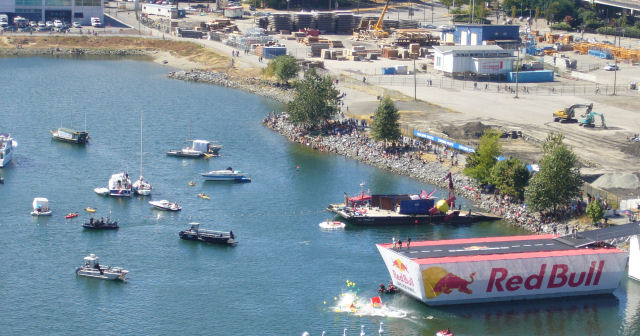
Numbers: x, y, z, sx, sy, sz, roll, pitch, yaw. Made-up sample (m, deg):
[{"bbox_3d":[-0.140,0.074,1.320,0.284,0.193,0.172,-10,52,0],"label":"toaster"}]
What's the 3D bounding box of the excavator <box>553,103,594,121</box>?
[{"bbox_3d":[54.170,-11.850,415.210,8.300,4.100,2.800,3,11,10],"label":"excavator"}]

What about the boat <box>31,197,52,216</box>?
[{"bbox_3d":[-51.834,7.175,361.410,2.900,2.600,5.000,2,11,6],"label":"boat"}]

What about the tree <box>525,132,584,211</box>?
[{"bbox_3d":[42.230,1.060,350.710,10.200,14.400,10.000,1,10,0],"label":"tree"}]

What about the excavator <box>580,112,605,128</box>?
[{"bbox_3d":[57.750,-10.100,409.960,5.400,2.900,2.200,7,13,27],"label":"excavator"}]

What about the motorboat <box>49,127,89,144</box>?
[{"bbox_3d":[-51.810,-6.820,401.370,7.900,2.500,2.800,12,15,43],"label":"motorboat"}]

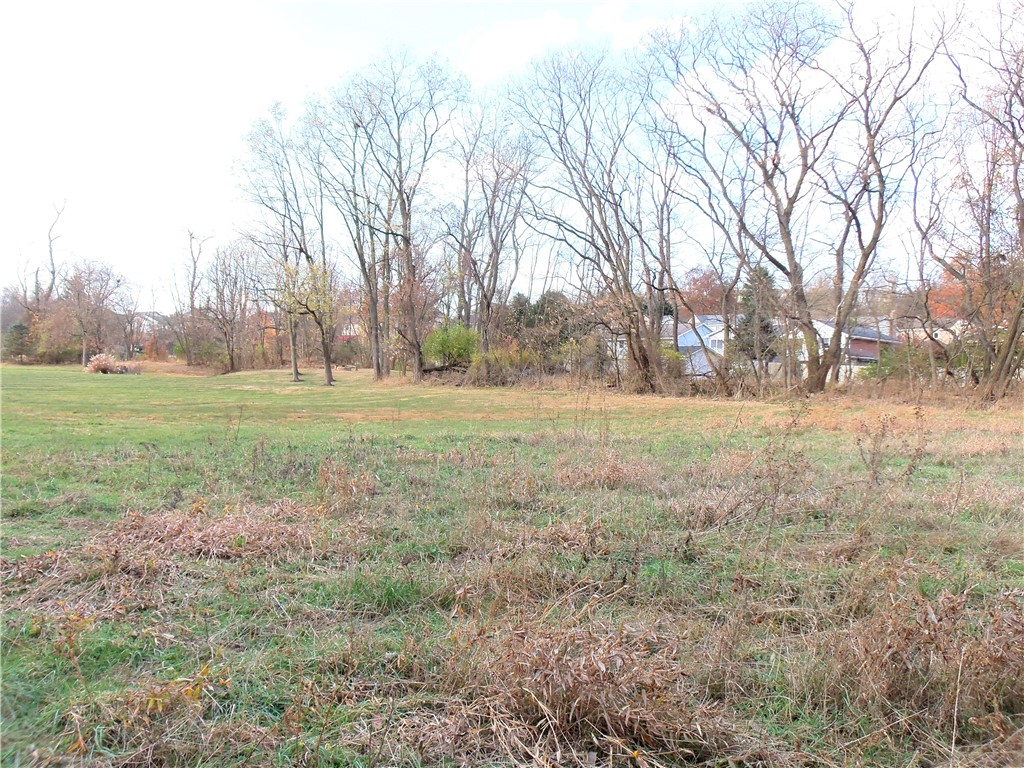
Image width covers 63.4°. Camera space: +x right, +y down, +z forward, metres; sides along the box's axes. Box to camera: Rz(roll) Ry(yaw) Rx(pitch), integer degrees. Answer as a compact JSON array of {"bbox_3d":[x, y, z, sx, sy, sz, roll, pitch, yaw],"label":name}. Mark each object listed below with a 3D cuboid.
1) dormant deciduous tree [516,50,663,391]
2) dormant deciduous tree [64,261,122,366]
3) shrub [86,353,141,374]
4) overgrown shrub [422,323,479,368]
[{"bbox_3d":[3.530,-7.383,37.729,6.650,15.380,6.600,0,2,0],"label":"dormant deciduous tree"},{"bbox_3d":[-38.298,-6.439,75.800,5.310,9.670,5.200,0,2,0],"label":"dormant deciduous tree"},{"bbox_3d":[-27.418,-1.410,56.990,3.720,1.510,2.800,0,2,0],"label":"shrub"},{"bbox_3d":[-3.560,-2.126,47.953,3.240,2.630,3.000,0,2,0],"label":"overgrown shrub"}]

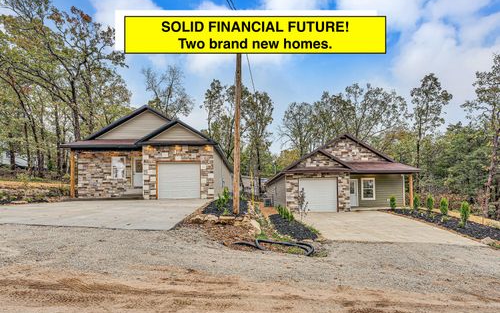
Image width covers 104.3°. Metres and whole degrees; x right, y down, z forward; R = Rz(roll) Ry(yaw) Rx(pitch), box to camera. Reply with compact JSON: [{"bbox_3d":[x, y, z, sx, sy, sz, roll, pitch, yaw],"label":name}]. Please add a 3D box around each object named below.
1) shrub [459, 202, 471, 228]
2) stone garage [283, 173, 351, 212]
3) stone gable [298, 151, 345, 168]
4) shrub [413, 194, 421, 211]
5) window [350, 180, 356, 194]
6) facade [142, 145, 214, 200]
[{"bbox_3d":[11.586,3.160,10.500,0.460,1.300,0.460,-1,-3,0],"label":"shrub"},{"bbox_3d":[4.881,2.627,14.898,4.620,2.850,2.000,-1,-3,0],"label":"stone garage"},{"bbox_3d":[5.041,0.250,14.020,3.500,1.300,0.300,-1,-3,0],"label":"stone gable"},{"bbox_3d":[11.498,3.185,13.400,0.420,1.070,0.420,-1,-3,0],"label":"shrub"},{"bbox_3d":[8.025,2.432,15.250,0.580,1.080,0.080,-1,-3,0],"label":"window"},{"bbox_3d":[-4.768,1.086,13.150,4.780,3.600,0.400,-1,-3,0],"label":"facade"}]

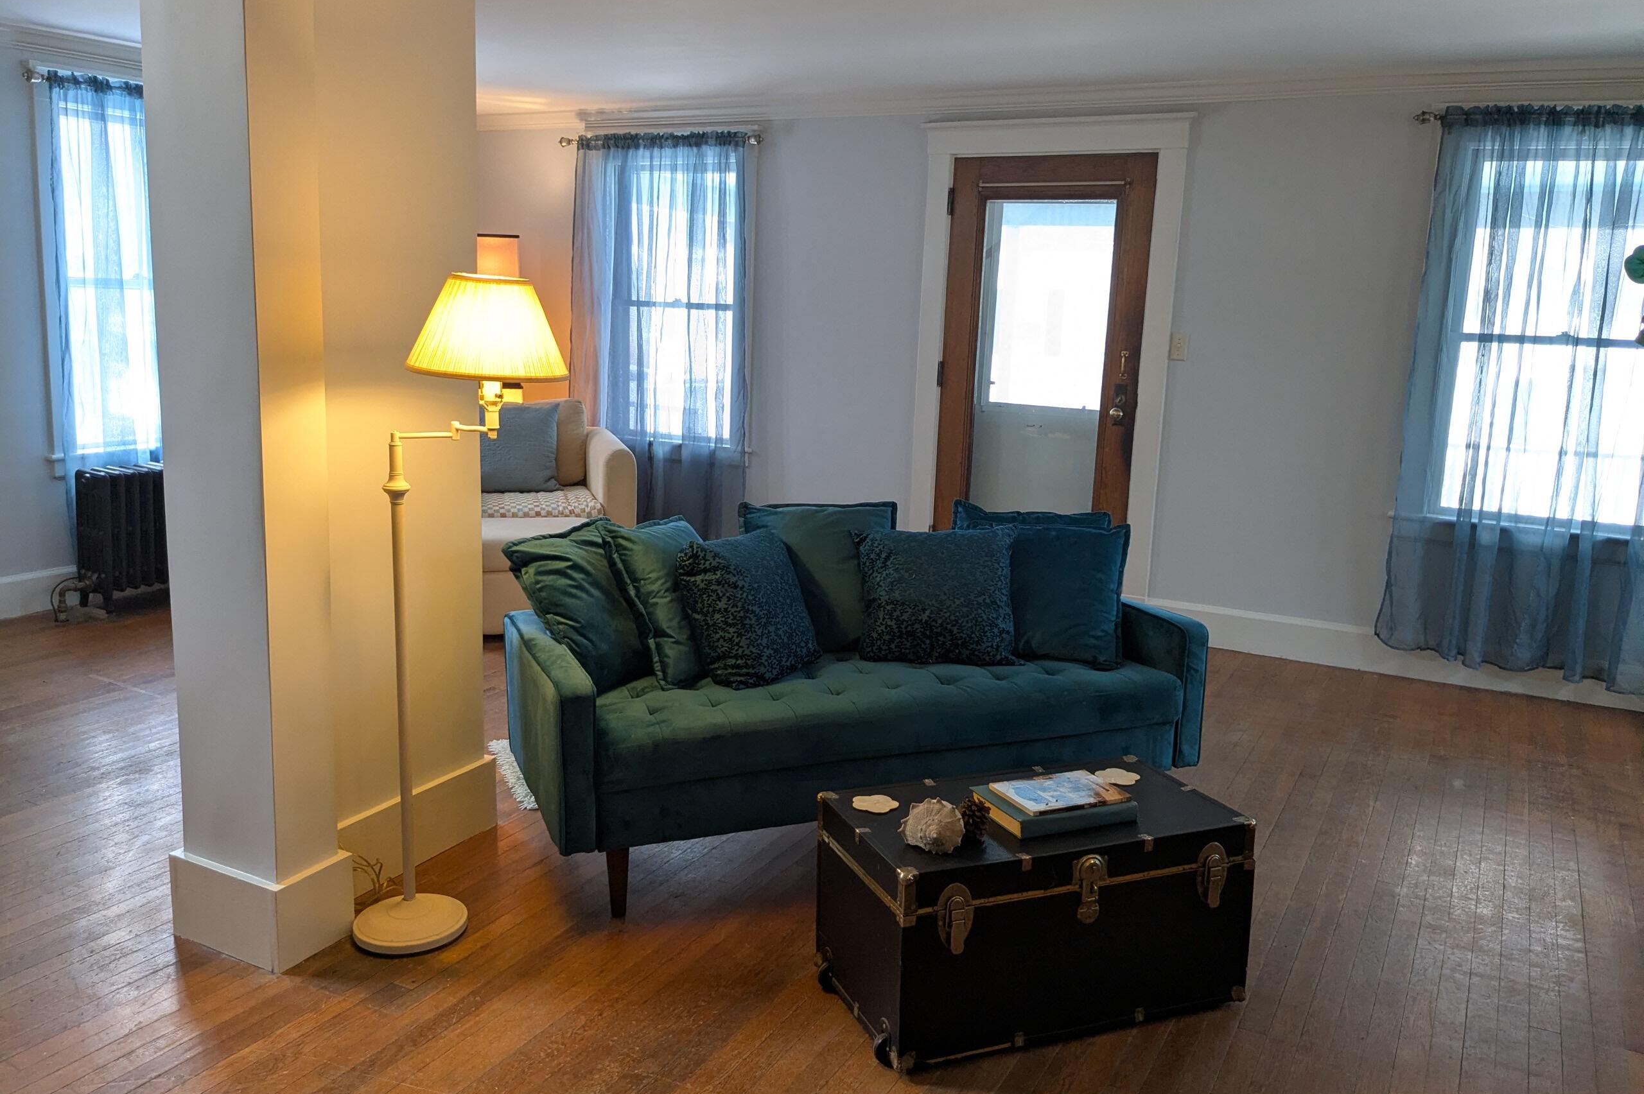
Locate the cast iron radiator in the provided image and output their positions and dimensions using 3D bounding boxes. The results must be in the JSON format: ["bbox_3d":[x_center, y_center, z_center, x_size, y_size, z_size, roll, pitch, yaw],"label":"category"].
[{"bbox_3d":[-2.778,-0.083,5.619,0.210,0.600,0.850,8,12,27],"label":"cast iron radiator"}]

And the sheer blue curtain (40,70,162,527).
[{"bbox_3d":[-2.867,-1.125,5.538,0.130,1.630,1.020,8,12,27],"label":"sheer blue curtain"}]

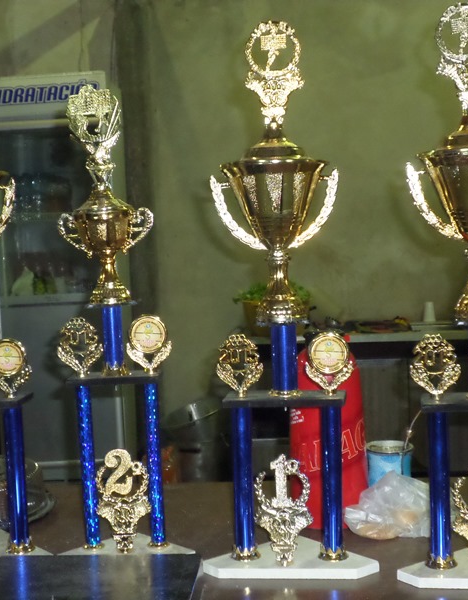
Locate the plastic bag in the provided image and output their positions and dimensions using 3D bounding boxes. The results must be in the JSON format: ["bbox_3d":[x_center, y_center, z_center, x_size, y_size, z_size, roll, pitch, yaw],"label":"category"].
[{"bbox_3d":[0.257,0.323,1.607,0.160,0.090,0.120,-2,6,0],"label":"plastic bag"}]

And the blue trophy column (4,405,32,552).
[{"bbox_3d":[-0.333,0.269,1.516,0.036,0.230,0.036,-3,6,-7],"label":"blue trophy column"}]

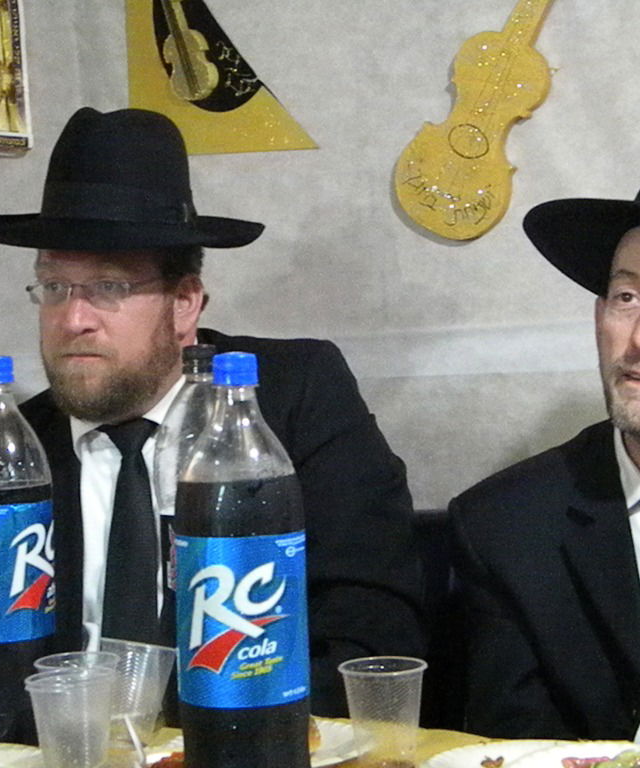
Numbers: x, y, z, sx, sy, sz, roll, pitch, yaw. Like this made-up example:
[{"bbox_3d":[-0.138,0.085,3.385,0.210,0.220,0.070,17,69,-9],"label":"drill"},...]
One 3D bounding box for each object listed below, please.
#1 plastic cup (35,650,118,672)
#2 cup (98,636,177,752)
[{"bbox_3d":[-0.188,0.260,1.298,0.069,0.082,0.069,-2,0,0],"label":"plastic cup"},{"bbox_3d":[-0.159,0.263,1.405,0.073,0.085,0.073,5,-5,0],"label":"cup"}]

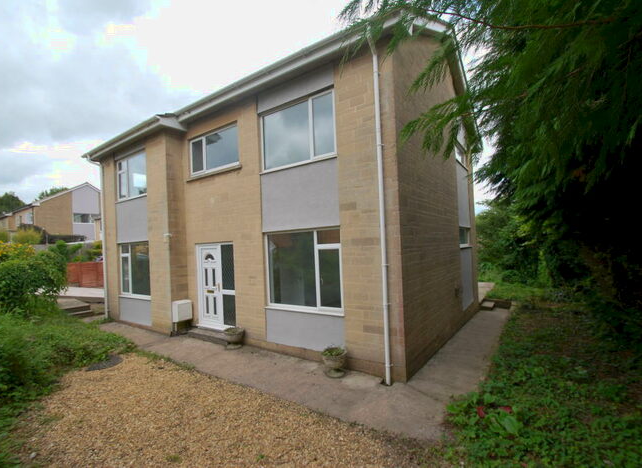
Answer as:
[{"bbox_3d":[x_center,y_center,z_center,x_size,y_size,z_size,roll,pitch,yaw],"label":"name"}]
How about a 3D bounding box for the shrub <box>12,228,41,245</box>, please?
[{"bbox_3d":[-25.223,0.214,25.000,1.901,1.370,1.850,-3,-1,36],"label":"shrub"}]

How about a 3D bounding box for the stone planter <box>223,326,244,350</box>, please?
[{"bbox_3d":[-1.963,2.361,6.602,0.447,0.386,0.447,-2,-1,0],"label":"stone planter"}]

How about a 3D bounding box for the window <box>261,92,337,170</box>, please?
[{"bbox_3d":[-0.515,-2.020,6.004,1.926,1.315,0.100,-3,-2,32],"label":"window"}]

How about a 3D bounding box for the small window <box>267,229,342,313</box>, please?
[{"bbox_3d":[-0.401,0.760,5.931,1.926,1.642,0.100,-3,-2,32],"label":"small window"}]

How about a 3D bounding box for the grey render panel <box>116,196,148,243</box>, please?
[{"bbox_3d":[-5.529,-0.368,8.604,1.833,1.249,0.080,-3,-2,32],"label":"grey render panel"}]

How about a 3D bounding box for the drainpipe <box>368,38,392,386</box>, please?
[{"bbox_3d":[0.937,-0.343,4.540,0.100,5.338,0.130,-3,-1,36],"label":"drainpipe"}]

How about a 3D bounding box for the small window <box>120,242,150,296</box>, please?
[{"bbox_3d":[-5.501,1.071,8.632,2.023,1.623,0.100,-3,-1,36],"label":"small window"}]

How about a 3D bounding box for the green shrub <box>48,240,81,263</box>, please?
[{"bbox_3d":[-17.135,1.169,19.500,1.681,1.470,1.650,-3,-1,36],"label":"green shrub"}]

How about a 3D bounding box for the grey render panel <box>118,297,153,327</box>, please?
[{"bbox_3d":[-5.418,2.241,8.543,1.833,0.711,0.080,-3,-2,32],"label":"grey render panel"}]

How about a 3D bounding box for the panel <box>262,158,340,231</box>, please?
[{"bbox_3d":[-0.465,-0.726,5.965,1.946,1.277,0.080,-3,-2,32],"label":"panel"}]

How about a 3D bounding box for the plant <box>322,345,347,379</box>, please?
[{"bbox_3d":[0.253,2.256,5.180,0.447,0.416,0.447,-2,-1,0],"label":"plant"}]

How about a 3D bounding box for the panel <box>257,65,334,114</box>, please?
[{"bbox_3d":[-0.536,-2.756,5.703,1.948,0.373,0.060,-3,-1,36],"label":"panel"}]

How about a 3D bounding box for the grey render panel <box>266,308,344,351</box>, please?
[{"bbox_3d":[-0.351,1.936,5.903,1.946,0.711,0.080,-3,-2,32],"label":"grey render panel"}]

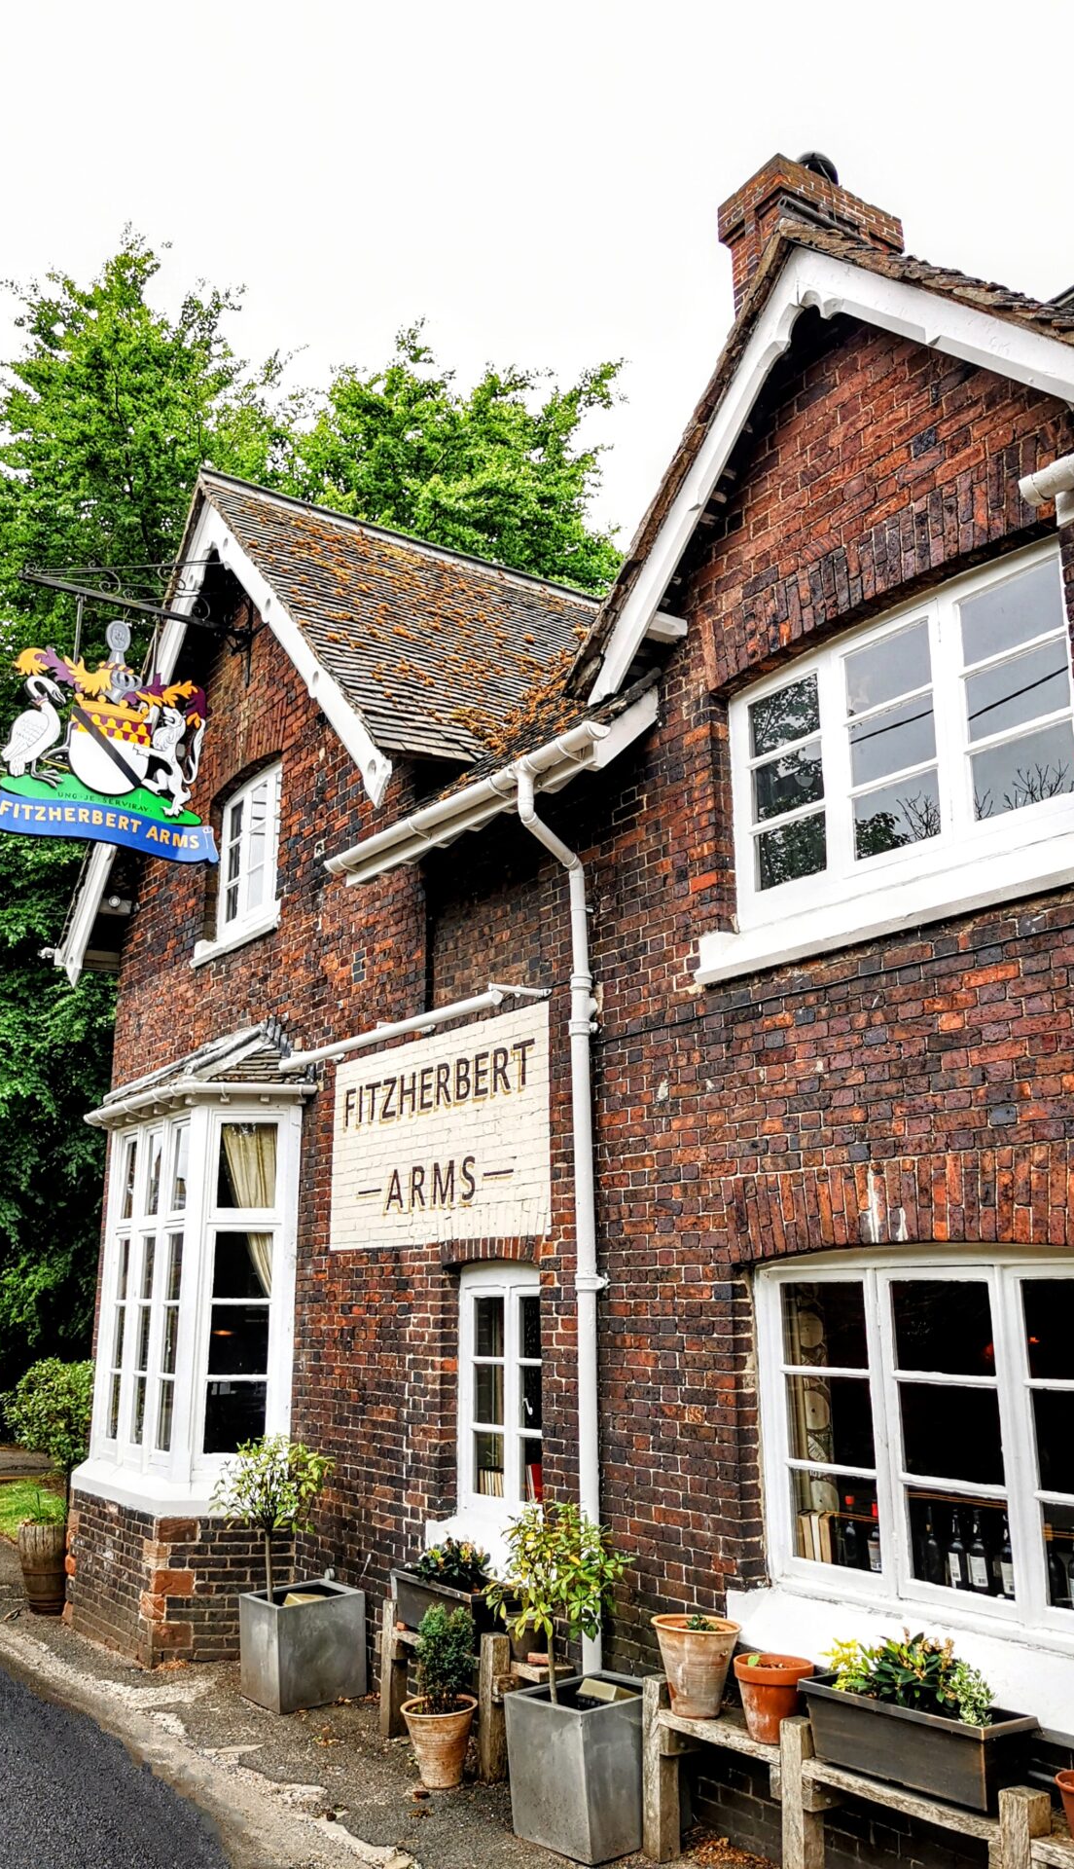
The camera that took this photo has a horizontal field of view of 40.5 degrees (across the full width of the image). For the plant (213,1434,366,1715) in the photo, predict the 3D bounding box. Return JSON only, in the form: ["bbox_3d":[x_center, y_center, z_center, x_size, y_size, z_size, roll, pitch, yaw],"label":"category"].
[{"bbox_3d":[-1.352,3.403,7.862,0.660,1.290,0.640,9,-17,-34],"label":"plant"}]

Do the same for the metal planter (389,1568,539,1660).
[{"bbox_3d":[-0.370,3.077,6.646,0.267,0.247,0.743,10,-17,-34],"label":"metal planter"}]

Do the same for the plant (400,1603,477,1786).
[{"bbox_3d":[-0.390,3.185,6.131,0.317,0.693,0.317,0,-14,0],"label":"plant"}]

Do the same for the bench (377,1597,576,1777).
[{"bbox_3d":[-0.267,3.320,6.437,0.360,0.570,1.340,9,-17,-34],"label":"bench"}]

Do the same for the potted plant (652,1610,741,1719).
[{"bbox_3d":[0.580,2.648,5.267,0.320,0.320,0.320,-1,-14,0],"label":"potted plant"}]

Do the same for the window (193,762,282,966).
[{"bbox_3d":[-2.072,-0.543,10.498,0.218,1.366,1.505,10,-17,-34],"label":"window"}]

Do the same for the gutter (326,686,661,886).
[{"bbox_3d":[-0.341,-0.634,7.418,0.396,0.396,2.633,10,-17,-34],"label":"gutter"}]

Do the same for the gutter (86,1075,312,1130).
[{"bbox_3d":[-2.481,1.208,10.157,0.690,0.130,2.900,9,-17,-34],"label":"gutter"}]

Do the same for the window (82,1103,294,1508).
[{"bbox_3d":[-2.399,2.450,9.649,0.574,2.445,2.574,10,-17,-34],"label":"window"}]

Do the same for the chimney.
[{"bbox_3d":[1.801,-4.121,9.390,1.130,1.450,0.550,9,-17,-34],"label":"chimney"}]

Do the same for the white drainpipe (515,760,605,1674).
[{"bbox_3d":[0.087,1.314,6.336,0.416,4.257,0.119,10,-17,-34],"label":"white drainpipe"}]

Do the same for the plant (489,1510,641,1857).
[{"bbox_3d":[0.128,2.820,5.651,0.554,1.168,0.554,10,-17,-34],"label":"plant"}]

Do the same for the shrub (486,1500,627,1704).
[{"bbox_3d":[0.053,2.522,5.500,0.480,0.725,0.480,-1,-14,0],"label":"shrub"}]

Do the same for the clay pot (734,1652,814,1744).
[{"bbox_3d":[0.814,2.607,4.990,0.277,0.297,0.277,0,-14,0],"label":"clay pot"}]

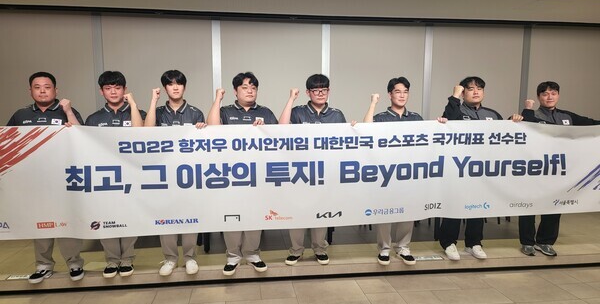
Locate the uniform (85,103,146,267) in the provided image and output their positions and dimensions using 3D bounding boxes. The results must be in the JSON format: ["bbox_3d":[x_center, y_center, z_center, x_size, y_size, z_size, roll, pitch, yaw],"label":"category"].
[{"bbox_3d":[-1.578,0.297,3.636,0.505,1.483,0.360,-1,8,-13],"label":"uniform"}]

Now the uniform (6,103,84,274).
[{"bbox_3d":[-2.114,0.302,3.534,0.604,1.484,0.400,-1,8,-13],"label":"uniform"}]

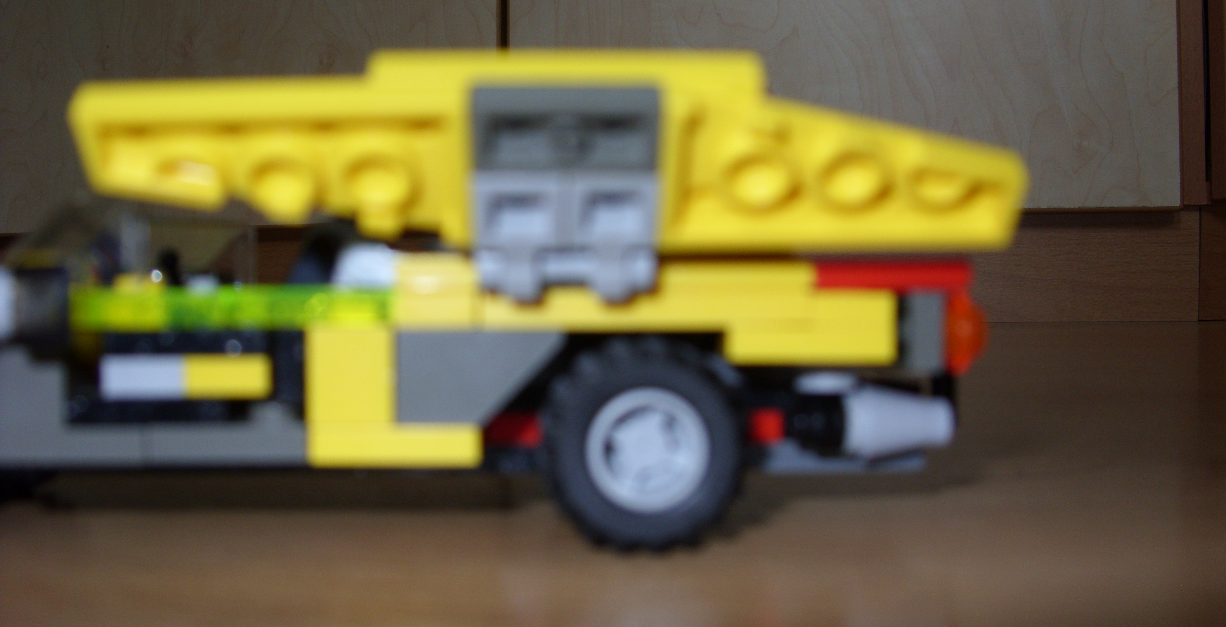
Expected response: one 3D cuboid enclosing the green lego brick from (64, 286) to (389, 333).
[{"bbox_3d":[-0.037,0.000,0.133,0.032,0.003,0.008,0,1,-1],"label":"green lego brick"}]

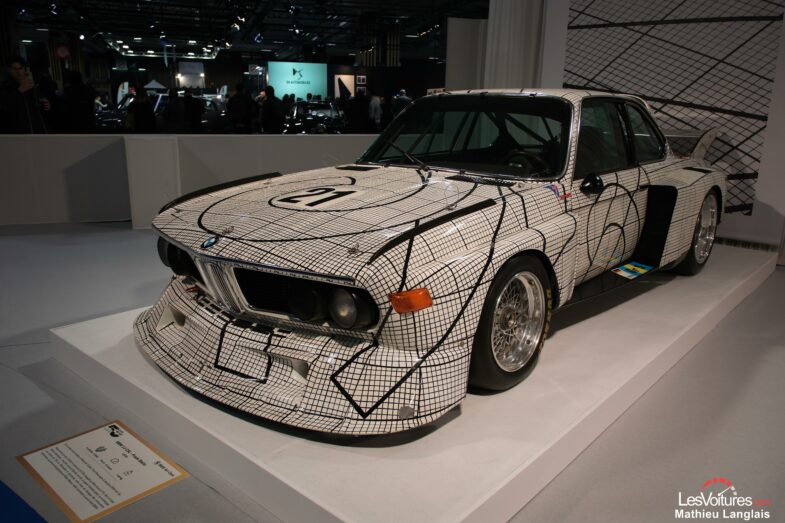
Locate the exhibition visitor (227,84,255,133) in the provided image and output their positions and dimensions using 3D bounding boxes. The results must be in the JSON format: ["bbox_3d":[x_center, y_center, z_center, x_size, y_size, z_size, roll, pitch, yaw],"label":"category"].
[{"bbox_3d":[-2.813,-2.435,11.136,0.550,1.770,0.350,1,14,0],"label":"exhibition visitor"}]

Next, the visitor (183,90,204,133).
[{"bbox_3d":[-4.539,-3.047,13.602,0.520,1.740,0.340,1,14,0],"label":"visitor"}]

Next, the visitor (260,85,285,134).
[{"bbox_3d":[-2.340,-2.576,11.733,0.520,1.770,0.360,1,14,0],"label":"visitor"}]

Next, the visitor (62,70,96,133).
[{"bbox_3d":[-4.428,-1.817,8.519,0.540,1.780,0.340,3,14,11],"label":"visitor"}]

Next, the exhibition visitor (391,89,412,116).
[{"bbox_3d":[0.168,-2.573,11.888,0.520,1.750,0.360,-7,16,-28],"label":"exhibition visitor"}]

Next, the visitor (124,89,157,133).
[{"bbox_3d":[-5.538,-2.942,13.168,0.540,1.720,0.360,1,14,0],"label":"visitor"}]

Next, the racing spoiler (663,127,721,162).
[{"bbox_3d":[1.999,-1.053,5.055,1.320,0.270,0.580,13,18,40],"label":"racing spoiler"}]

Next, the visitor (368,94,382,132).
[{"bbox_3d":[-0.411,-3.110,14.087,0.360,1.730,0.480,-9,17,-36],"label":"visitor"}]

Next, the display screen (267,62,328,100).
[{"bbox_3d":[-3.516,-6.584,21.668,2.200,1.410,0.120,-2,14,-13],"label":"display screen"}]

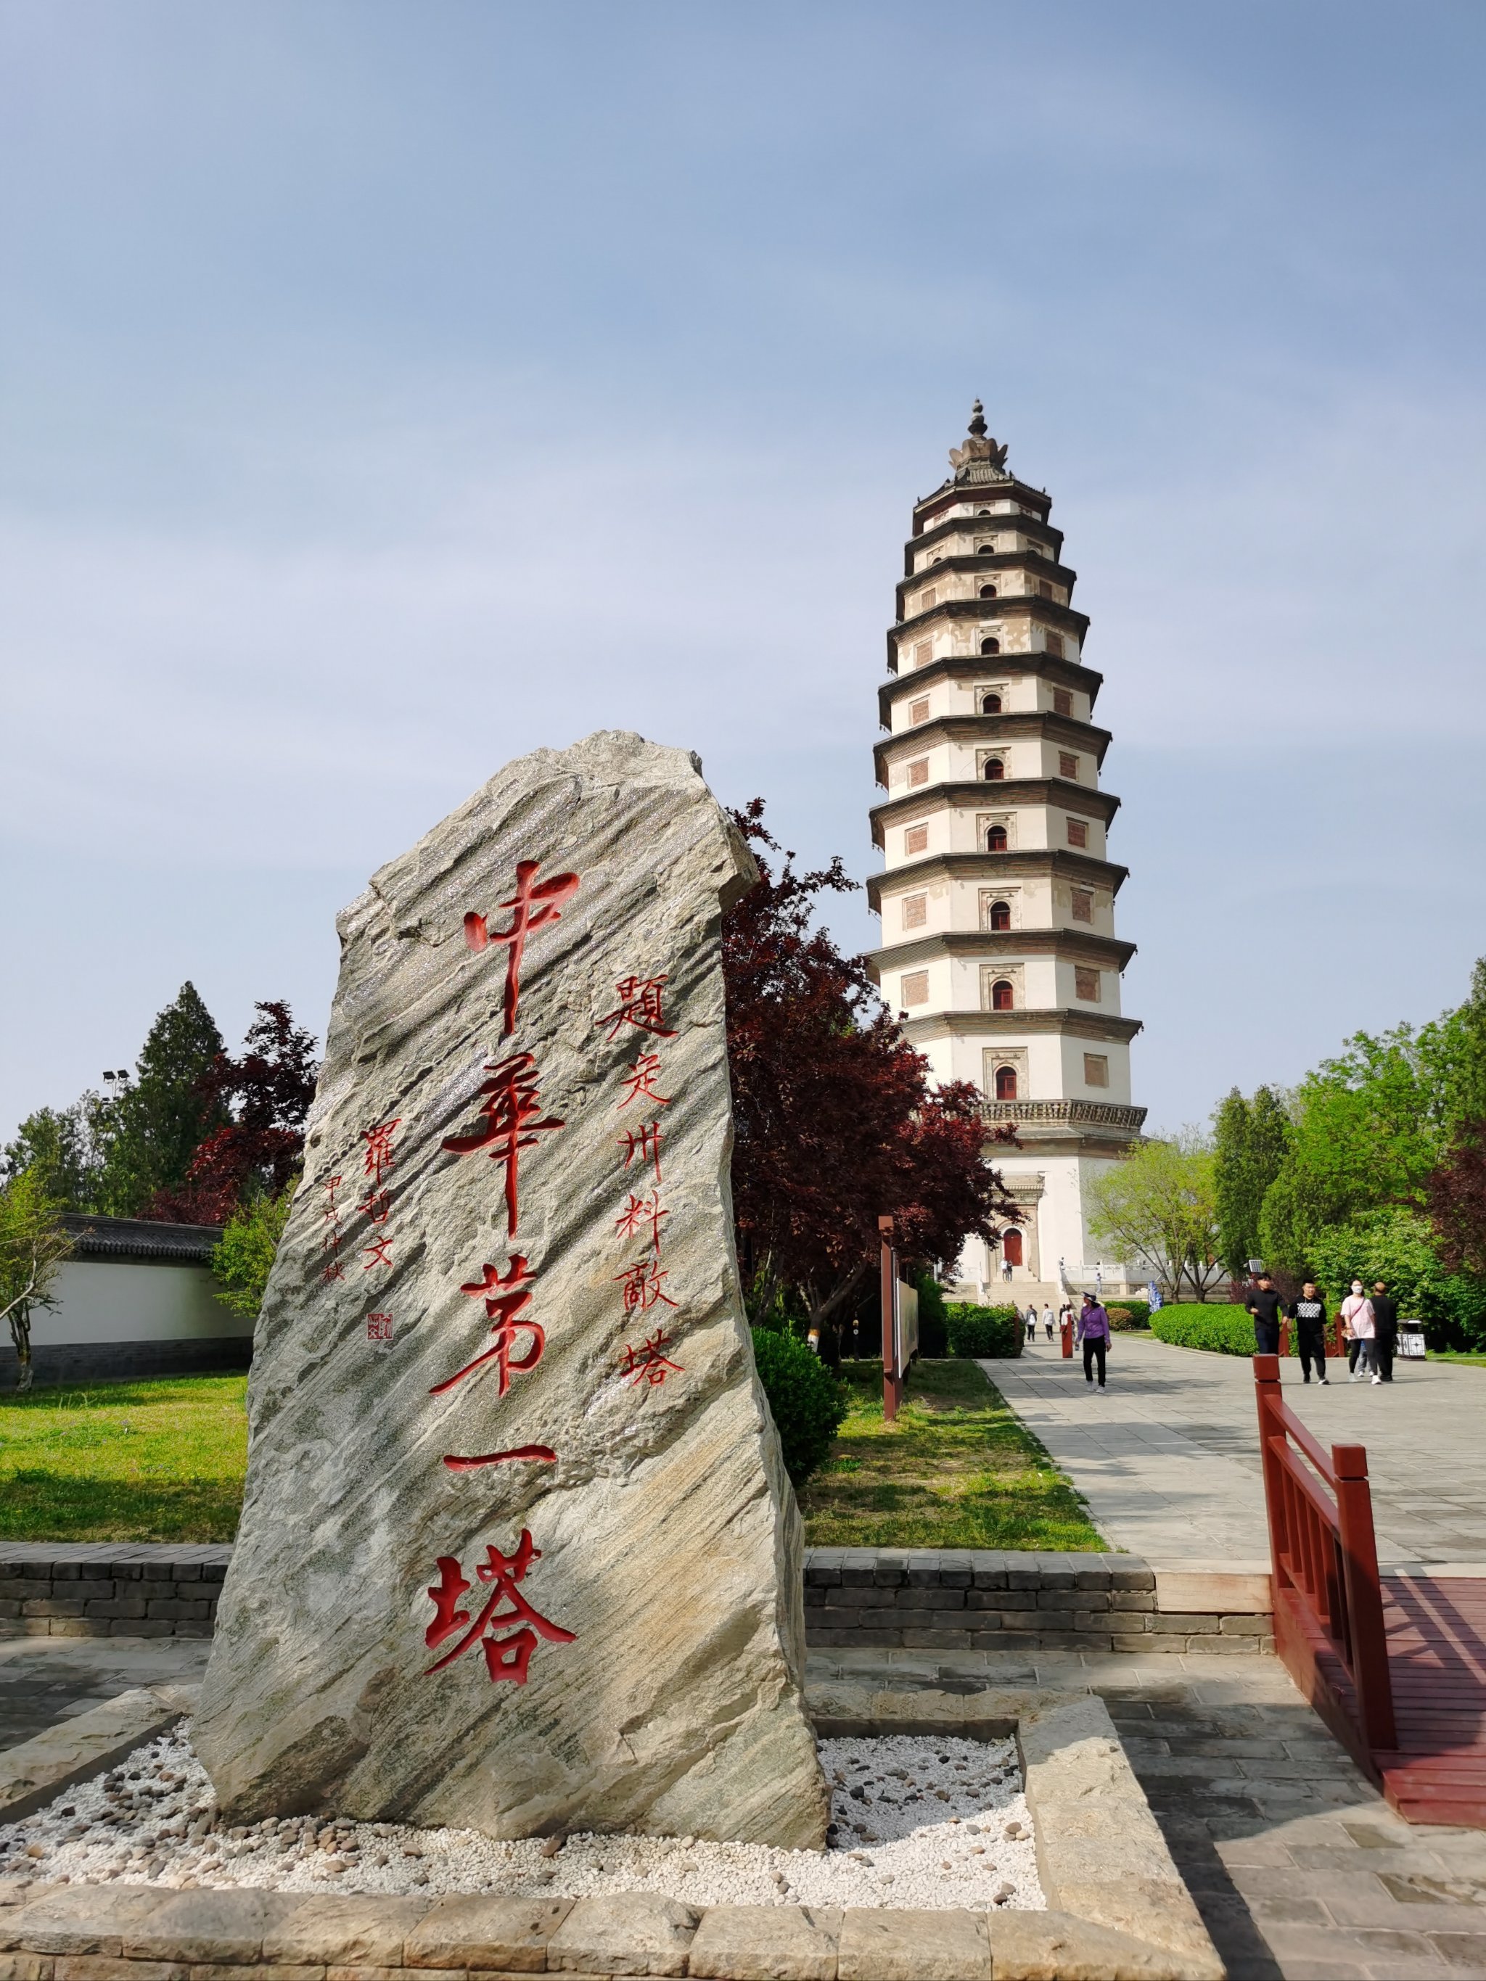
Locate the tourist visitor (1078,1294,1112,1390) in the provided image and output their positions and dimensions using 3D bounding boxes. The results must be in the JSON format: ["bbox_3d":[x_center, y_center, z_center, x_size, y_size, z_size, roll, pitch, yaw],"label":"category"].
[{"bbox_3d":[5.832,5.821,25.652,0.560,1.620,0.420,-2,-12,12],"label":"tourist visitor"}]

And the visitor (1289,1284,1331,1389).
[{"bbox_3d":[9.665,5.830,26.365,0.660,1.760,0.440,-2,-12,10],"label":"visitor"}]

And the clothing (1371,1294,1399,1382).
[{"bbox_3d":[11.090,5.991,26.843,0.550,1.480,0.340,0,-12,0],"label":"clothing"}]

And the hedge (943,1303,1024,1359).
[{"bbox_3d":[6.235,8.808,40.043,2.100,1.410,2.000,-2,-12,7],"label":"hedge"}]

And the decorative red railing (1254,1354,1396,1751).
[{"bbox_3d":[2.391,2.215,6.452,0.120,1.280,1.880,-2,-12,9],"label":"decorative red railing"}]

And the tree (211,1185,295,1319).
[{"bbox_3d":[-9.146,5.609,31.007,3.000,4.100,2.900,3,-12,-16],"label":"tree"}]

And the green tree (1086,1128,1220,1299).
[{"bbox_3d":[18.447,10.858,69.239,6.100,9.200,5.800,-3,-12,15],"label":"green tree"}]

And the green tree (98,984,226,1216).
[{"bbox_3d":[-18.074,5.379,47.915,4.400,11.440,4.400,0,-12,0],"label":"green tree"}]

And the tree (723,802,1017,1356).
[{"bbox_3d":[1.010,1.405,21.667,5.600,8.520,5.400,0,-12,0],"label":"tree"}]

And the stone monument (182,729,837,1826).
[{"bbox_3d":[-0.630,0.786,4.862,1.760,3.280,0.620,-1,-12,7],"label":"stone monument"}]

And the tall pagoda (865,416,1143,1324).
[{"bbox_3d":[22.375,-14.822,136.871,24.500,82.800,24.500,-1,-12,6],"label":"tall pagoda"}]

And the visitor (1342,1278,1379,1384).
[{"bbox_3d":[10.290,5.694,25.781,0.600,1.700,0.420,-2,-12,10],"label":"visitor"}]

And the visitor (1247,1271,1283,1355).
[{"bbox_3d":[7.585,4.962,22.253,0.550,1.760,0.380,-2,-12,10],"label":"visitor"}]

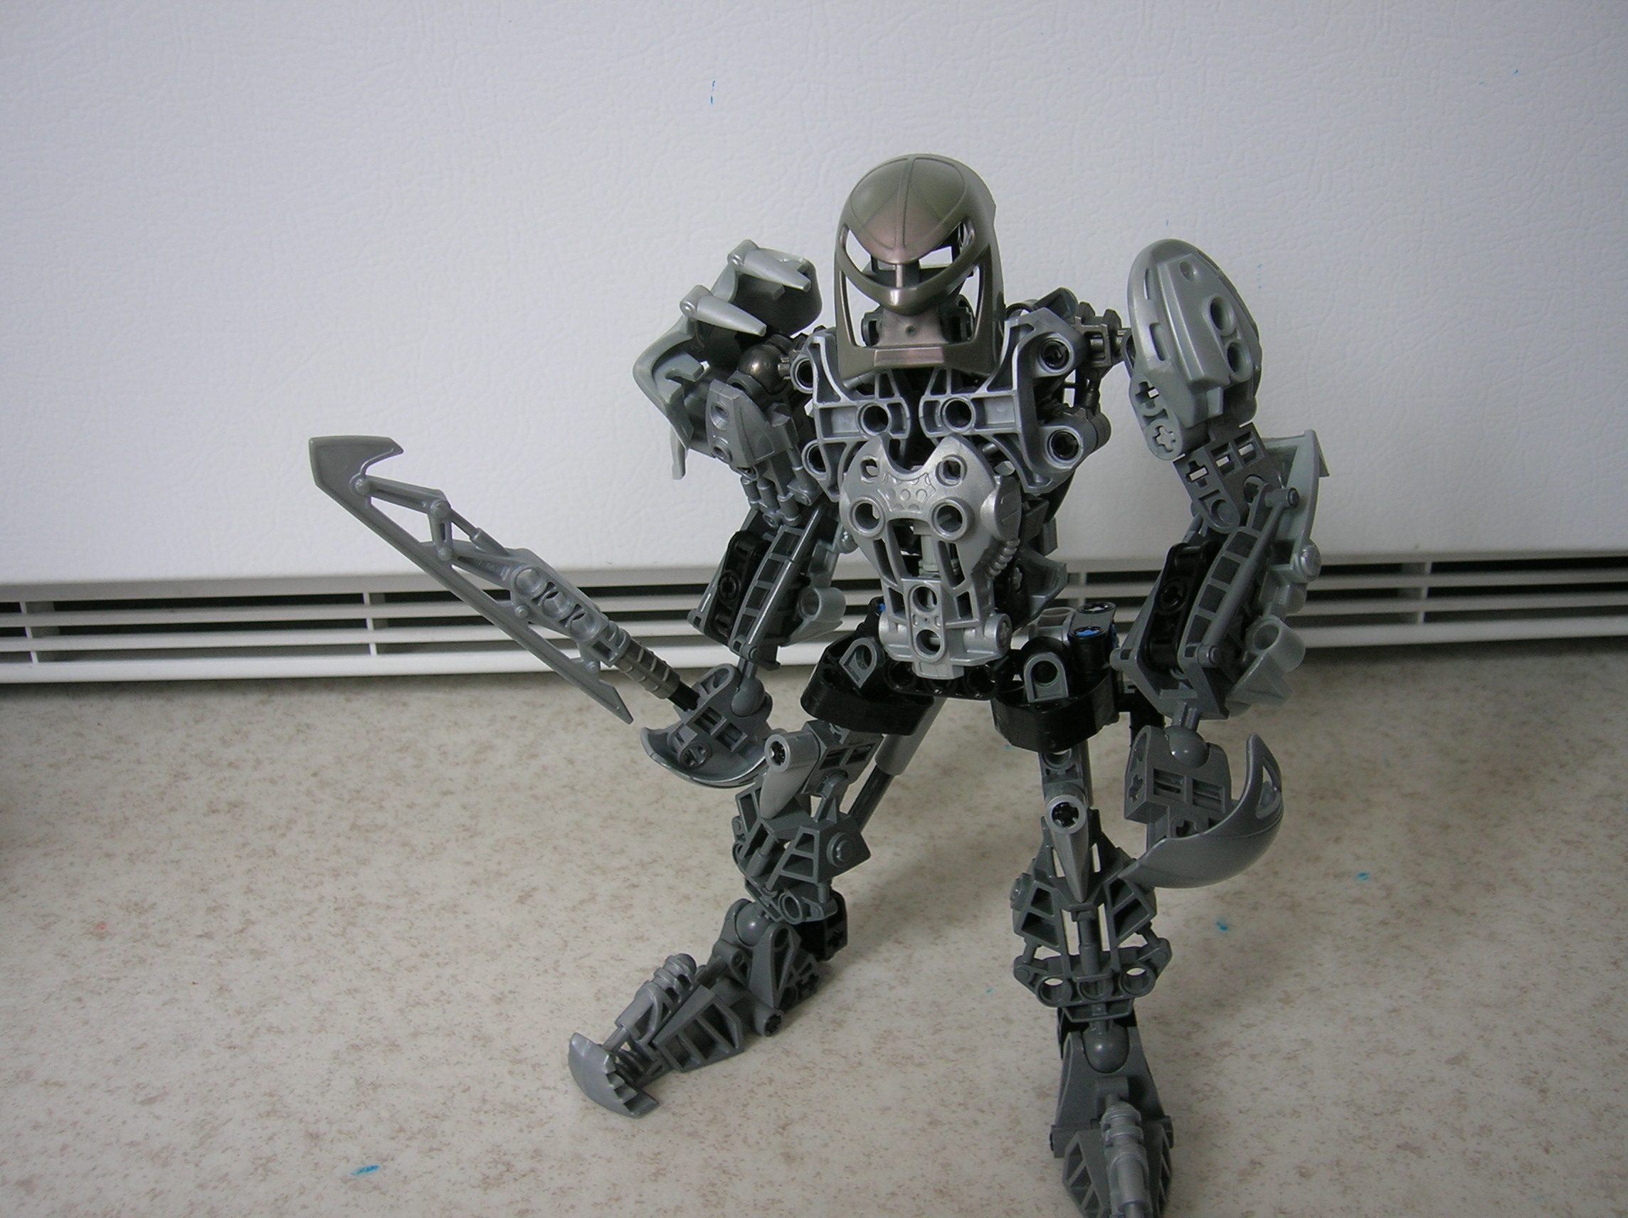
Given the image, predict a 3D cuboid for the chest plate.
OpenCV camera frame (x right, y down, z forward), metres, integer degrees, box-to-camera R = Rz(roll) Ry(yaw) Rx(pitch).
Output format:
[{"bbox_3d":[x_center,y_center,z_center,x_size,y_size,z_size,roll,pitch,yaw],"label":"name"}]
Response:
[{"bbox_3d":[0.025,-0.023,0.317,0.053,0.063,0.036,6,24,17],"label":"chest plate"}]

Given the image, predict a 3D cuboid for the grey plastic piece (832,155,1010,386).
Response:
[{"bbox_3d":[0.019,-0.063,0.308,0.030,0.040,0.026,5,24,15],"label":"grey plastic piece"}]

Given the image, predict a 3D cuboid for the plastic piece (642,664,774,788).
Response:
[{"bbox_3d":[-0.021,0.023,0.336,0.027,0.024,0.022,14,27,32],"label":"plastic piece"}]

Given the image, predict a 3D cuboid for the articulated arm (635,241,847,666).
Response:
[{"bbox_3d":[-0.012,-0.031,0.332,0.036,0.083,0.035,6,24,17],"label":"articulated arm"}]

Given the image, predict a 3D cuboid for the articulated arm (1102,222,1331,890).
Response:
[{"bbox_3d":[0.073,-0.008,0.311,0.035,0.120,0.037,6,24,17],"label":"articulated arm"}]

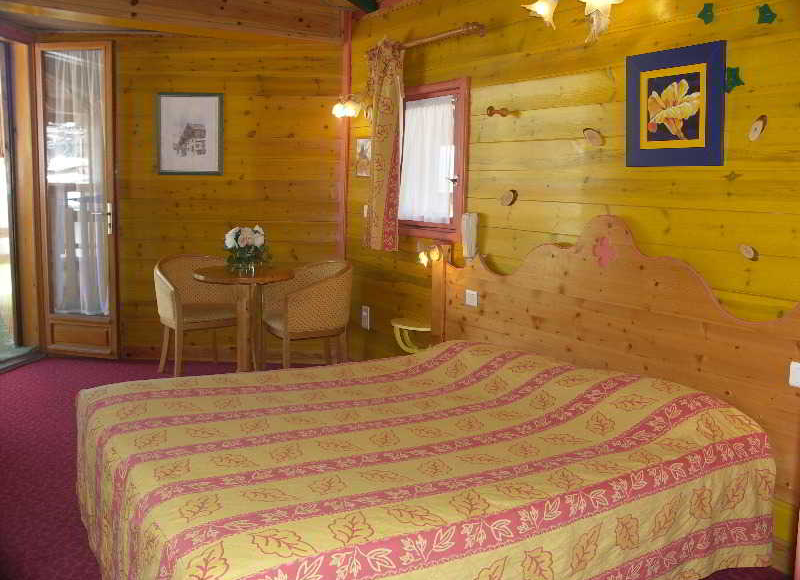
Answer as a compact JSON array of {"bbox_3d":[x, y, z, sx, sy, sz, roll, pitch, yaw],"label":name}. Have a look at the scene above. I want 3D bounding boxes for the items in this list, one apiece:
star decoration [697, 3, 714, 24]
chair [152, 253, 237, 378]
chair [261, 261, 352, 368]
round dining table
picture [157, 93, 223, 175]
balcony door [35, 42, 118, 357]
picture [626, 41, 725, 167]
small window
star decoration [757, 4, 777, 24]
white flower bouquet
[{"bbox_3d":[1.057,-0.959,2.407,0.015,0.070,0.071,-6,11,-33],"label":"star decoration"},{"bbox_3d":[-1.310,0.199,4.567,0.550,0.765,0.540,-8,12,-39],"label":"chair"},{"bbox_3d":[-0.560,0.232,4.370,0.540,0.765,0.550,-4,10,-24],"label":"chair"},{"bbox_3d":[-0.965,0.253,4.353,0.630,0.730,0.630,0,10,0],"label":"round dining table"},{"bbox_3d":[-1.428,-1.054,4.709,0.460,0.545,0.025,1,10,6],"label":"picture"},{"bbox_3d":[-2.275,-0.603,4.908,0.620,2.195,0.055,3,10,15],"label":"balcony door"},{"bbox_3d":[0.990,-0.667,2.545,0.025,0.425,0.415,-6,11,-33],"label":"picture"},{"bbox_3d":[0.160,-0.698,3.828,0.090,0.830,0.660,-6,11,-33],"label":"small window"},{"bbox_3d":[1.177,-0.889,2.236,0.015,0.062,0.066,-6,11,-33],"label":"star decoration"},{"bbox_3d":[-0.936,-0.254,4.257,0.280,0.301,0.270,-2,10,-11],"label":"white flower bouquet"}]

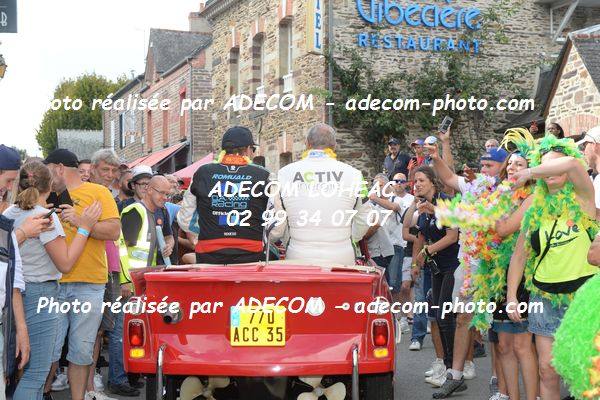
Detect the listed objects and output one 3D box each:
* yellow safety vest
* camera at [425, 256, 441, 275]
[{"bbox_3d":[-1.187,0.319,8.550,0.310,0.640,0.460,0,1,25],"label":"yellow safety vest"},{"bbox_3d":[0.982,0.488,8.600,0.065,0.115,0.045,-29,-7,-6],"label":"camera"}]

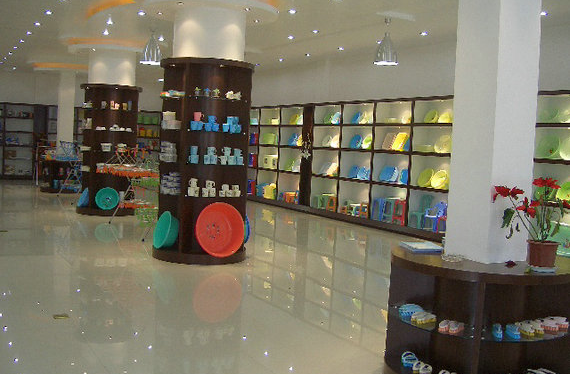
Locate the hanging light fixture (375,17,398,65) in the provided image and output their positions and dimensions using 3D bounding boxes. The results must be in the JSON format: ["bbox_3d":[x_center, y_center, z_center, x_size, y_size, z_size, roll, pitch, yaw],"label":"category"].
[{"bbox_3d":[1.414,-2.015,8.930,0.340,0.670,0.340,3,4,0],"label":"hanging light fixture"}]

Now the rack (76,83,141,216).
[{"bbox_3d":[-3.336,-0.693,12.200,1.170,2.480,1.170,1,4,-30],"label":"rack"}]

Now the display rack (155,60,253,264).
[{"bbox_3d":[-1.031,-0.330,8.150,1.190,2.550,1.190,3,4,0],"label":"display rack"}]

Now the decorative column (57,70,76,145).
[{"bbox_3d":[-5.543,-1.865,16.300,0.440,2.300,0.440,1,4,-30],"label":"decorative column"}]

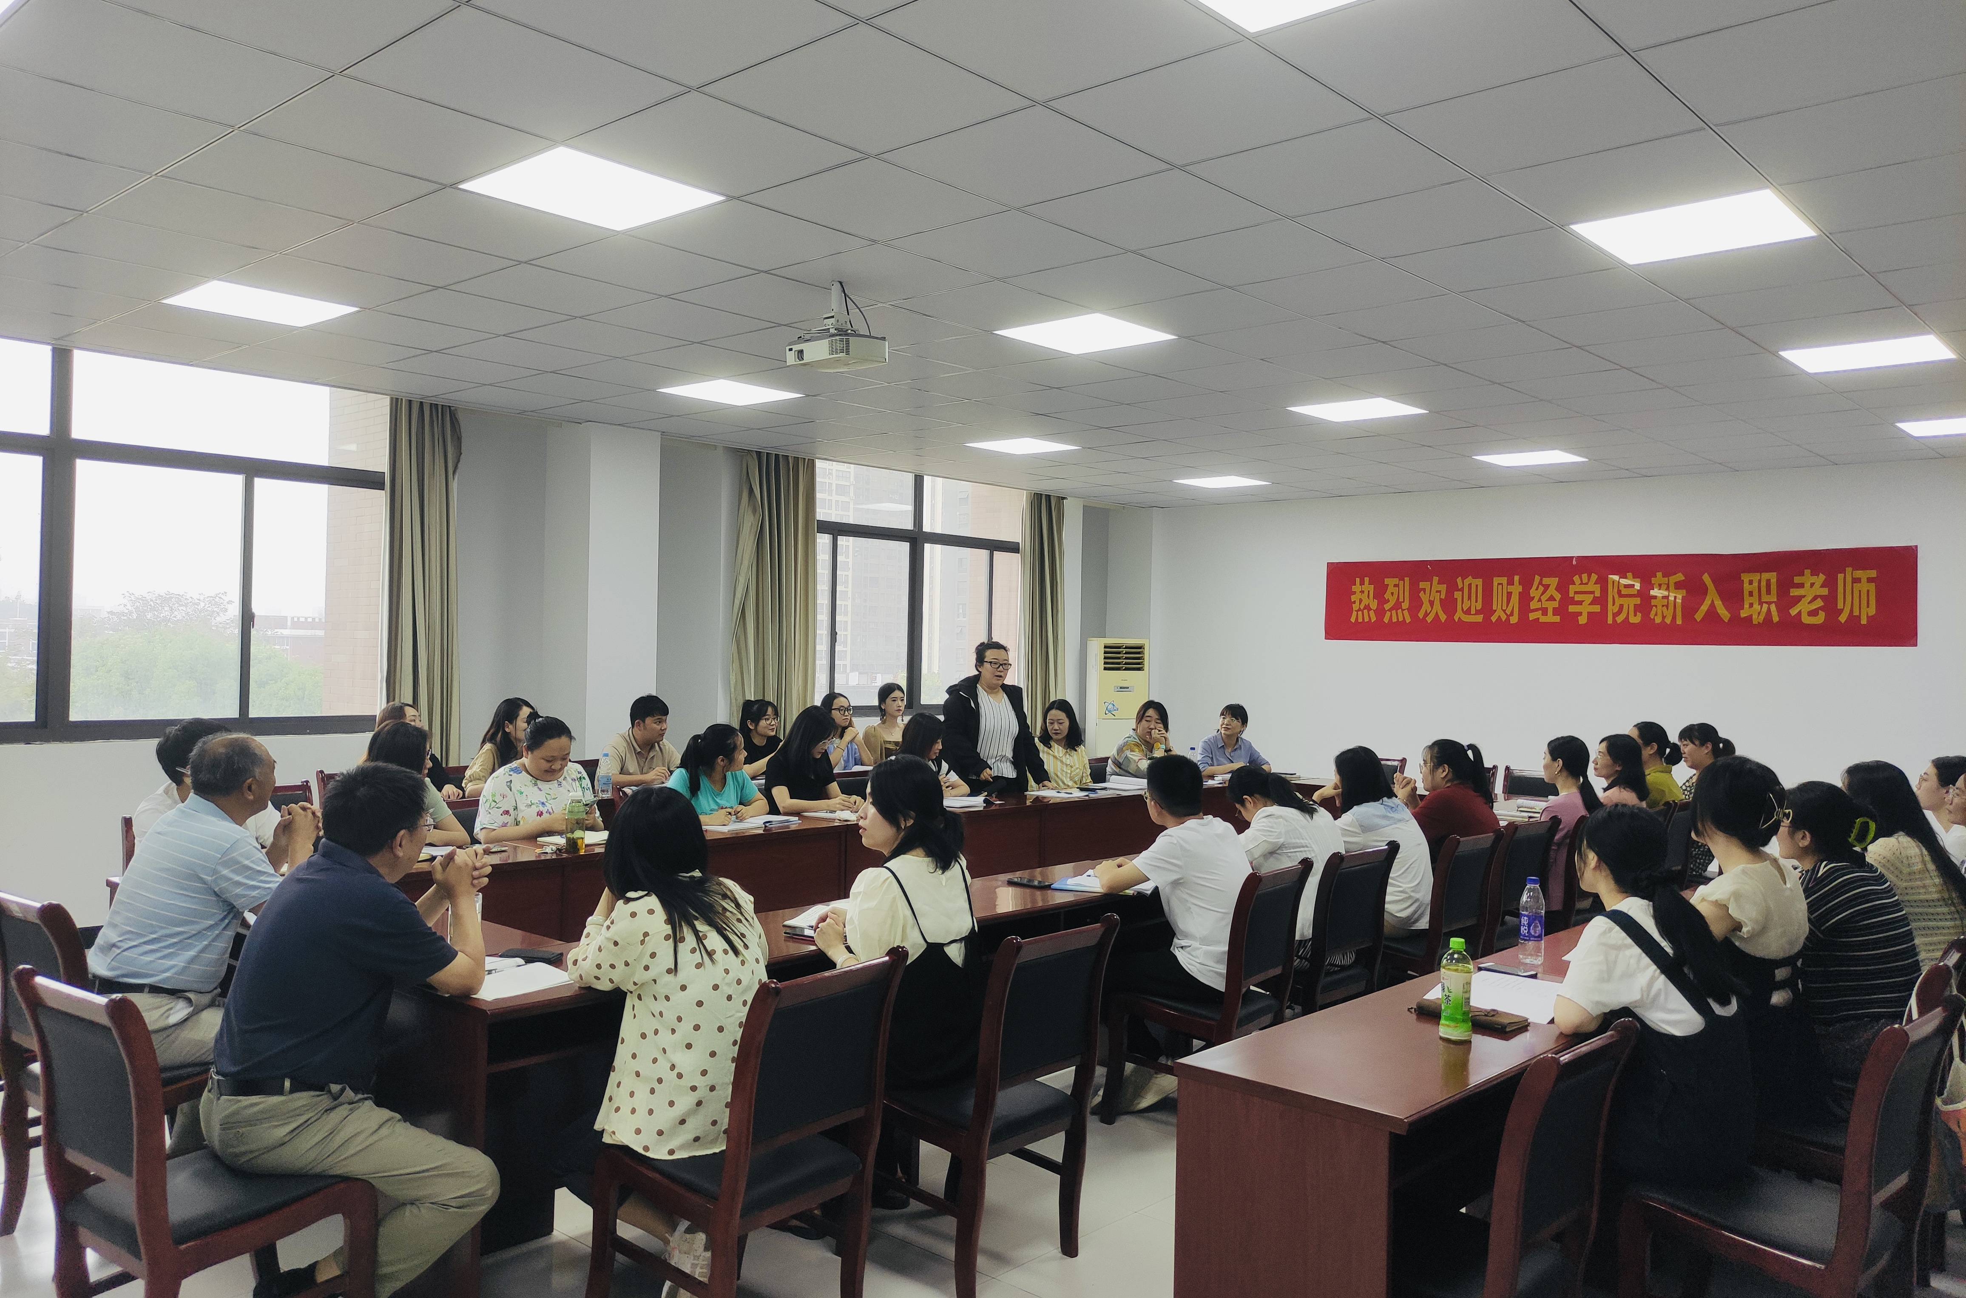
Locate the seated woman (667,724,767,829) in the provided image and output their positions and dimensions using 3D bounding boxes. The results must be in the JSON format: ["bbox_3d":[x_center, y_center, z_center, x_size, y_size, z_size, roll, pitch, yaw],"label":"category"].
[{"bbox_3d":[-1.249,0.943,6.653,0.720,1.200,0.500,1,0,42],"label":"seated woman"}]

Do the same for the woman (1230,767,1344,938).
[{"bbox_3d":[0.994,1.006,5.200,0.680,1.160,0.480,1,0,42],"label":"woman"}]

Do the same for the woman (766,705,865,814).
[{"bbox_3d":[-0.869,0.931,7.148,0.740,1.270,0.520,1,0,35],"label":"woman"}]

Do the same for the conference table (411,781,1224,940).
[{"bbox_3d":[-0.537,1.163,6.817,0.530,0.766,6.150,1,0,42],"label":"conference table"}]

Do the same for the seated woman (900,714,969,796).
[{"bbox_3d":[-0.350,0.956,7.674,0.720,1.210,0.470,1,0,42],"label":"seated woman"}]

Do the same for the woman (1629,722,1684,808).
[{"bbox_3d":[3.351,1.021,7.558,0.700,1.270,0.480,1,0,42],"label":"woman"}]

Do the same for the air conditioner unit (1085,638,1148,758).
[{"bbox_3d":[1.141,0.745,12.149,0.470,1.700,0.290,1,0,-24],"label":"air conditioner unit"}]

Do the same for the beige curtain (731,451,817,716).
[{"bbox_3d":[-1.526,0.031,10.298,0.190,2.860,0.740,1,0,42],"label":"beige curtain"}]

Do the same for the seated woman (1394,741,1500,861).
[{"bbox_3d":[1.979,0.993,6.170,0.720,1.210,0.500,1,0,42],"label":"seated woman"}]

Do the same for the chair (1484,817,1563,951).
[{"bbox_3d":[2.119,1.165,6.321,0.590,0.900,0.460,1,0,42],"label":"chair"}]

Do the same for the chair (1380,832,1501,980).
[{"bbox_3d":[1.672,1.140,5.622,0.570,0.920,0.450,1,0,42],"label":"chair"}]

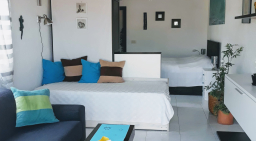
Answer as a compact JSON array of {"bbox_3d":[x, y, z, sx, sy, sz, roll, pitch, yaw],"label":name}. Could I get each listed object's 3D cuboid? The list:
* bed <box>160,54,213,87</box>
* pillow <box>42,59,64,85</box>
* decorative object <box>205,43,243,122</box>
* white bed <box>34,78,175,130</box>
[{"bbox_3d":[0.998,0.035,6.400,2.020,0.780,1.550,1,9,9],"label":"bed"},{"bbox_3d":[-1.238,0.025,4.439,0.400,0.385,0.140,-9,-3,-44],"label":"pillow"},{"bbox_3d":[1.459,0.177,4.121,0.500,1.190,0.550,1,9,9],"label":"decorative object"},{"bbox_3d":[-0.347,0.481,4.272,2.080,0.570,1.000,1,9,9],"label":"white bed"}]

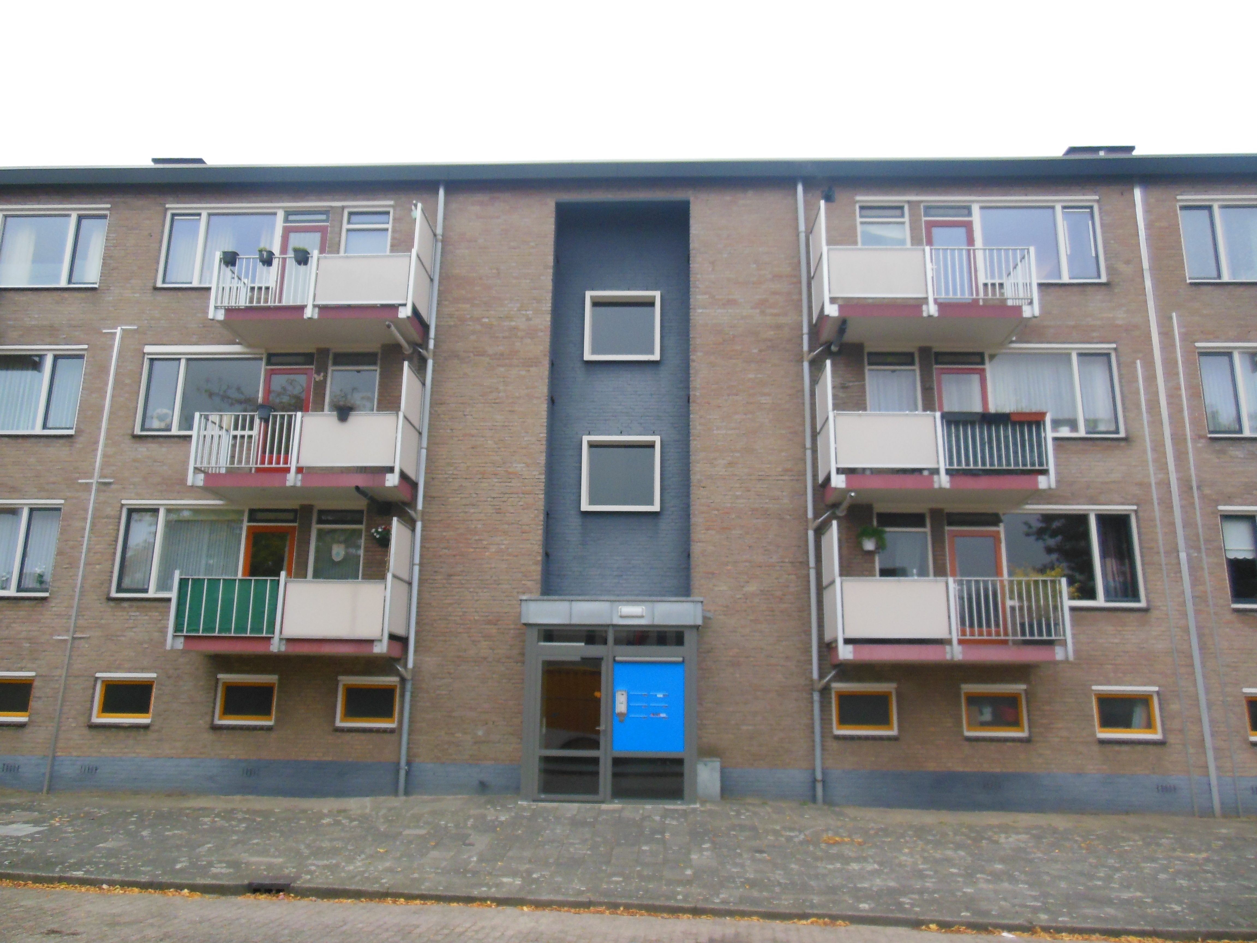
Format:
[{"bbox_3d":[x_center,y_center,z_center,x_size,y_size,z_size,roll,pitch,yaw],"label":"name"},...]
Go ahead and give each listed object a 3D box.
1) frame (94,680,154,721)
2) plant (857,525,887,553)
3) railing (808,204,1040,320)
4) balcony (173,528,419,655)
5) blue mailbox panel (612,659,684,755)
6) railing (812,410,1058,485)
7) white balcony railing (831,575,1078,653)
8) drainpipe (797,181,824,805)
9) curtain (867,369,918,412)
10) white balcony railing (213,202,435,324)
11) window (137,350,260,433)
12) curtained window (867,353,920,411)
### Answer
[{"bbox_3d":[-7.859,3.580,14.213,0.909,0.608,0.100,0,-13,2],"label":"frame"},{"bbox_3d":[3.741,1.048,14.004,0.463,0.426,0.400,0,-13,2],"label":"plant"},{"bbox_3d":[4.654,-3.204,14.665,3.265,1.965,1.079,1,-13,1],"label":"railing"},{"bbox_3d":[-5.007,1.771,13.824,3.240,1.950,1.260,0,-13,2],"label":"balcony"},{"bbox_3d":[0.287,3.516,13.577,1.083,1.346,0.100,0,-13,2],"label":"blue mailbox panel"},{"bbox_3d":[4.628,-0.208,13.960,3.235,1.172,1.079,1,-13,1],"label":"railing"},{"bbox_3d":[4.567,2.168,13.278,3.240,1.146,1.140,0,-13,2],"label":"white balcony railing"},{"bbox_3d":[2.870,-0.058,14.437,0.079,10.156,0.090,0,-13,2],"label":"drainpipe"},{"bbox_3d":[4.368,-1.235,14.970,0.830,0.929,0.100,0,-13,2],"label":"curtain"},{"bbox_3d":[-4.884,-3.197,14.830,3.173,1.991,1.079,1,-13,1],"label":"white balcony railing"},{"bbox_3d":[-7.148,-1.304,15.243,2.066,1.448,0.120,0,-13,2],"label":"window"},{"bbox_3d":[4.322,-1.282,14.849,0.870,1.408,0.120,0,-13,2],"label":"curtained window"}]

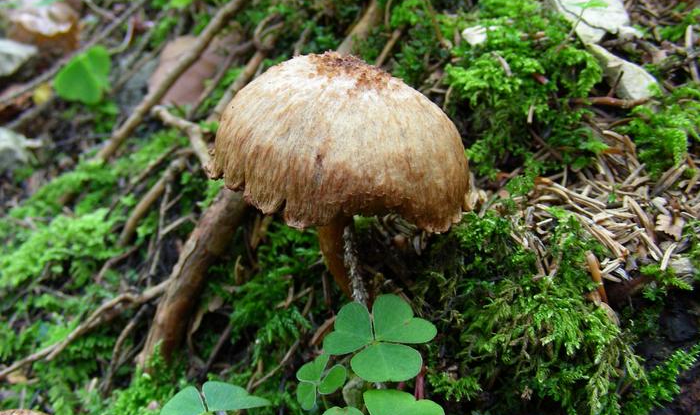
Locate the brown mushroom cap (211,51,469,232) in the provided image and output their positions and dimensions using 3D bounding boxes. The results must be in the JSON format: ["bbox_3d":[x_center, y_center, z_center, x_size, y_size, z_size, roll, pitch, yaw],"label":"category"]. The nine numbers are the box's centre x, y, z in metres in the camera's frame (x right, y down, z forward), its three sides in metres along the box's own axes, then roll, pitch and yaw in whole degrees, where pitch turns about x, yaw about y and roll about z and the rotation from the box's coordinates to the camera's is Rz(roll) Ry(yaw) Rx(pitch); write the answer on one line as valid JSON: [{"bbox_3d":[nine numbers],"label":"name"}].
[{"bbox_3d":[-0.003,-0.025,0.218,0.074,0.037,0.071,3,22,-1],"label":"brown mushroom cap"}]

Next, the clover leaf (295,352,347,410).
[{"bbox_3d":[-0.008,0.048,0.210,0.014,0.005,0.017,-6,49,6],"label":"clover leaf"}]

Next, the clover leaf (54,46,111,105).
[{"bbox_3d":[-0.146,-0.072,0.420,0.031,0.010,0.034,-3,60,5],"label":"clover leaf"}]

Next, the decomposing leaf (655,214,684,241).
[{"bbox_3d":[0.110,0.007,0.265,0.011,0.004,0.012,-15,37,9],"label":"decomposing leaf"}]

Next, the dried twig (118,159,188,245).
[{"bbox_3d":[-0.080,-0.003,0.318,0.009,0.009,0.056,8,45,19],"label":"dried twig"}]

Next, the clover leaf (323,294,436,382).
[{"bbox_3d":[0.008,0.035,0.206,0.030,0.006,0.028,0,41,0],"label":"clover leaf"}]

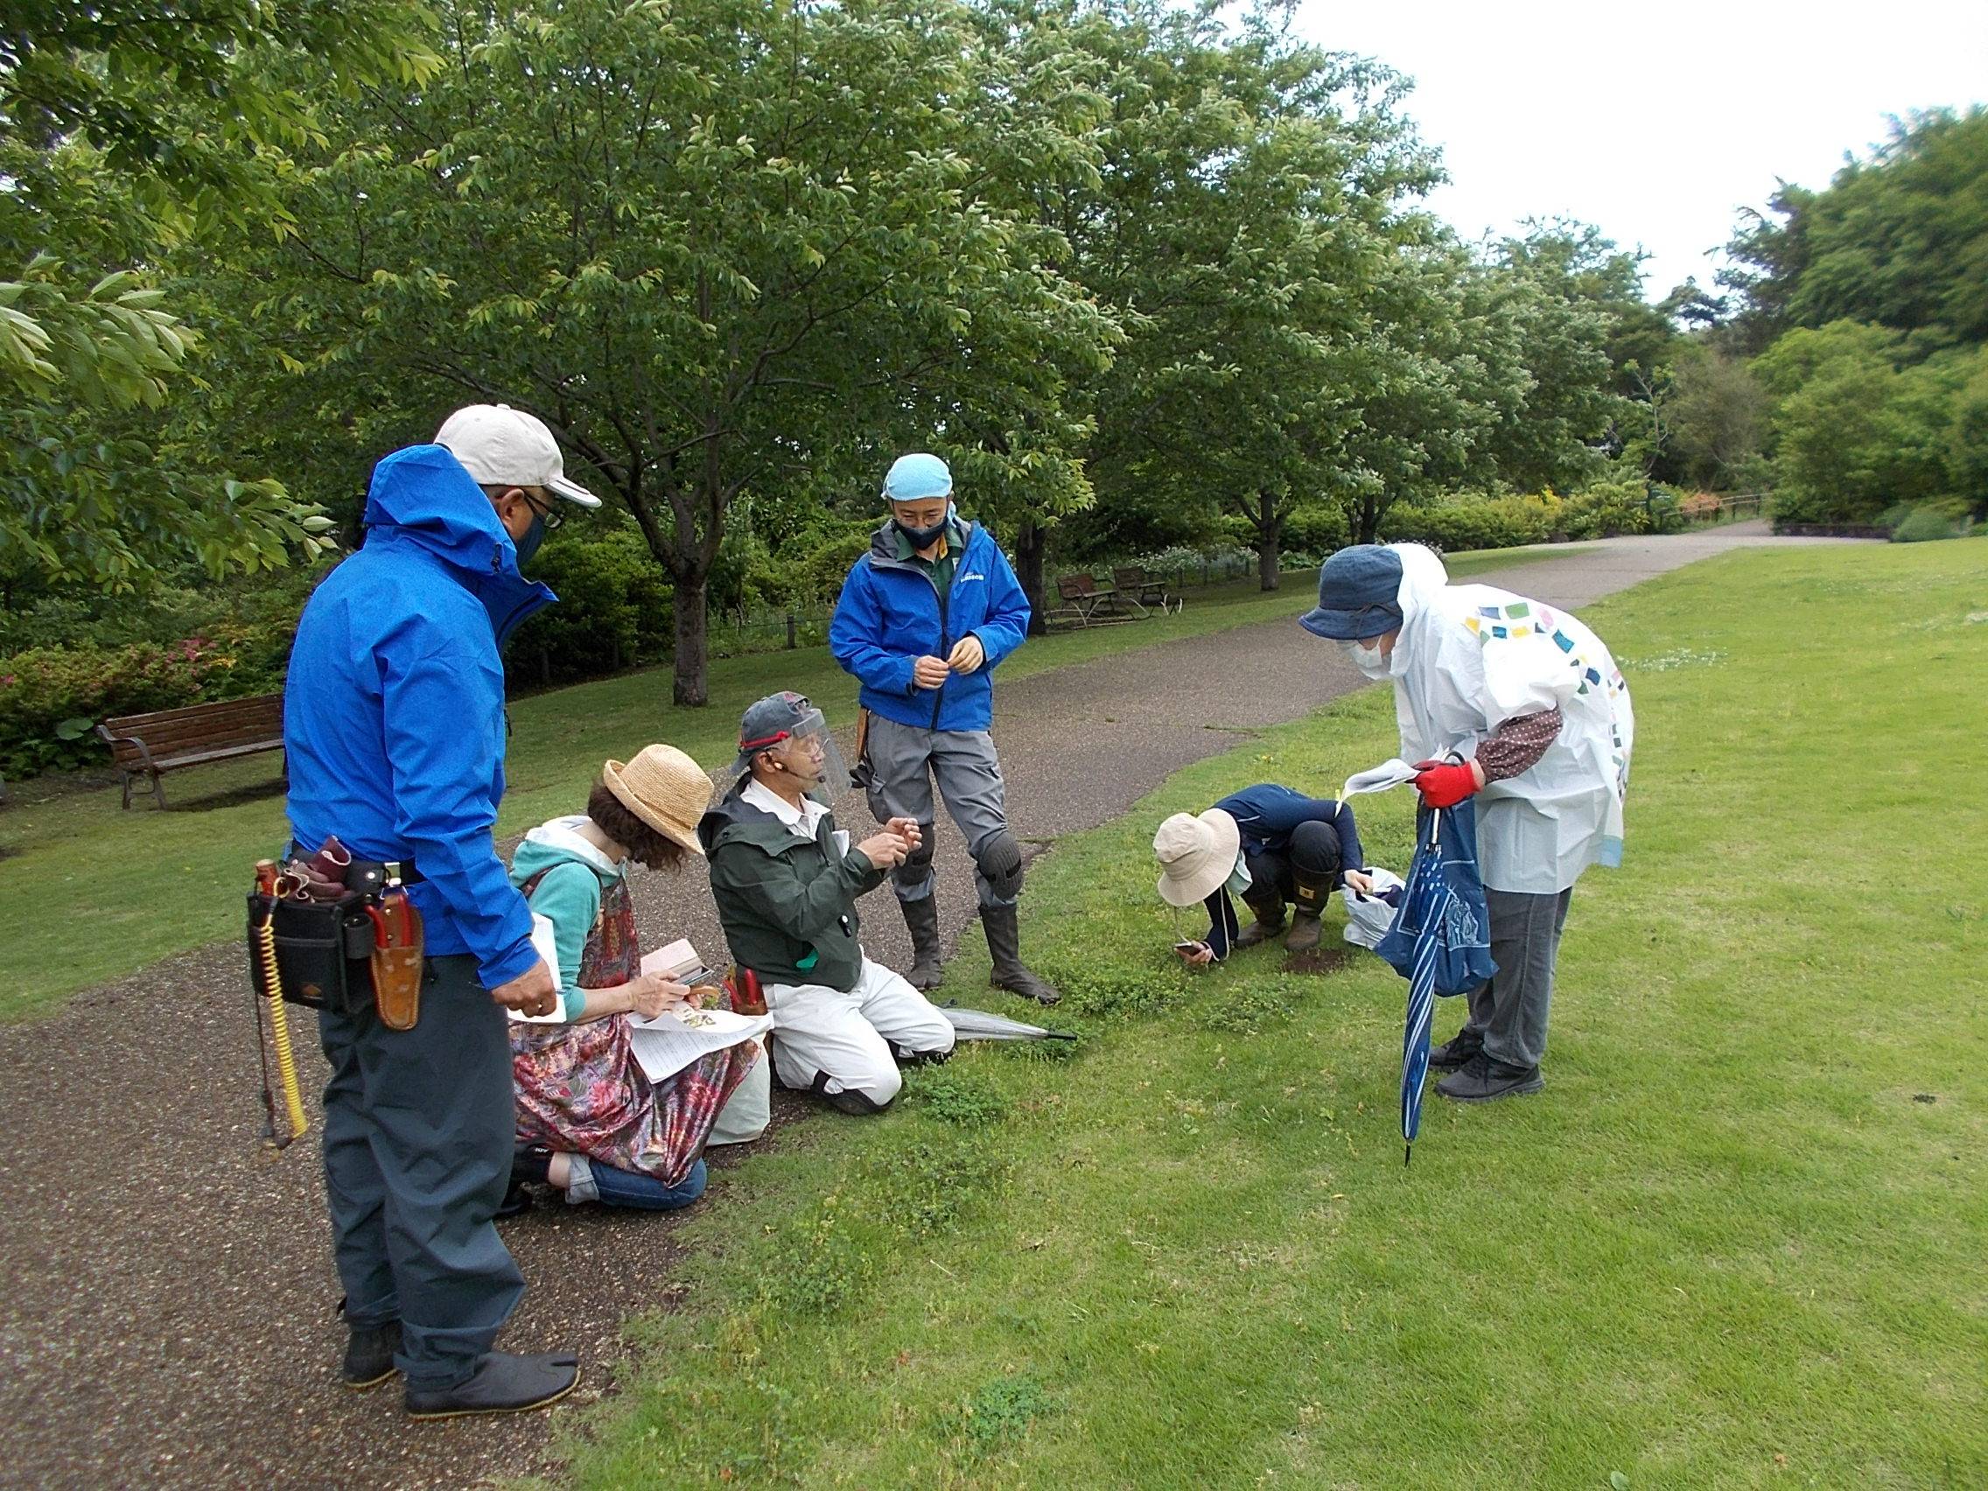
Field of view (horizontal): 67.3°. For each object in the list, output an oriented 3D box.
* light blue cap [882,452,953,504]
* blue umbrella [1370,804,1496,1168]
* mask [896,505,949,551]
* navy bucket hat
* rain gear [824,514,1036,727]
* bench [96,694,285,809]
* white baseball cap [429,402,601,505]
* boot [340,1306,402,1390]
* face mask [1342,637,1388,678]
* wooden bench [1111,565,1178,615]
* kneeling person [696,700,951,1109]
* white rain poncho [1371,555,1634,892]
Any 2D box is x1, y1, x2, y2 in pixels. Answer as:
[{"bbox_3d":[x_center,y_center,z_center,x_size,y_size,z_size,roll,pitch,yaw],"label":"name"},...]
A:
[{"bbox_3d":[-0.227,-0.810,4.510,0.195,0.155,0.220,0,24,0],"label":"light blue cap"},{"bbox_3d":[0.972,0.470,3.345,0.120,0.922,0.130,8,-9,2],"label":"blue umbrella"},{"bbox_3d":[-0.214,-0.645,4.420,0.160,0.125,0.100,0,29,0],"label":"mask"},{"bbox_3d":[0.918,-0.385,3.790,0.300,0.195,0.270,-12,11,-10],"label":"navy bucket hat"},{"bbox_3d":[-0.195,-0.368,4.600,0.620,0.670,0.420,0,9,-2],"label":"rain gear"},{"bbox_3d":[-7.028,0.063,13.500,0.600,0.780,1.800,4,10,29],"label":"bench"},{"bbox_3d":[-0.790,-0.480,2.480,0.280,0.165,0.180,0,8,-31],"label":"white baseball cap"},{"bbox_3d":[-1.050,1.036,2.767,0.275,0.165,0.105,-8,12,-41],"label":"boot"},{"bbox_3d":[0.872,-0.206,3.500,0.085,0.110,0.125,-34,3,-7],"label":"face mask"},{"bbox_3d":[3.427,-3.642,34.500,0.650,0.800,1.750,4,10,29],"label":"wooden bench"},{"bbox_3d":[-0.445,0.387,3.990,0.710,1.030,0.560,5,11,26],"label":"kneeling person"},{"bbox_3d":[1.213,-0.061,3.550,0.550,0.800,0.500,-1,9,-3],"label":"white rain poncho"}]

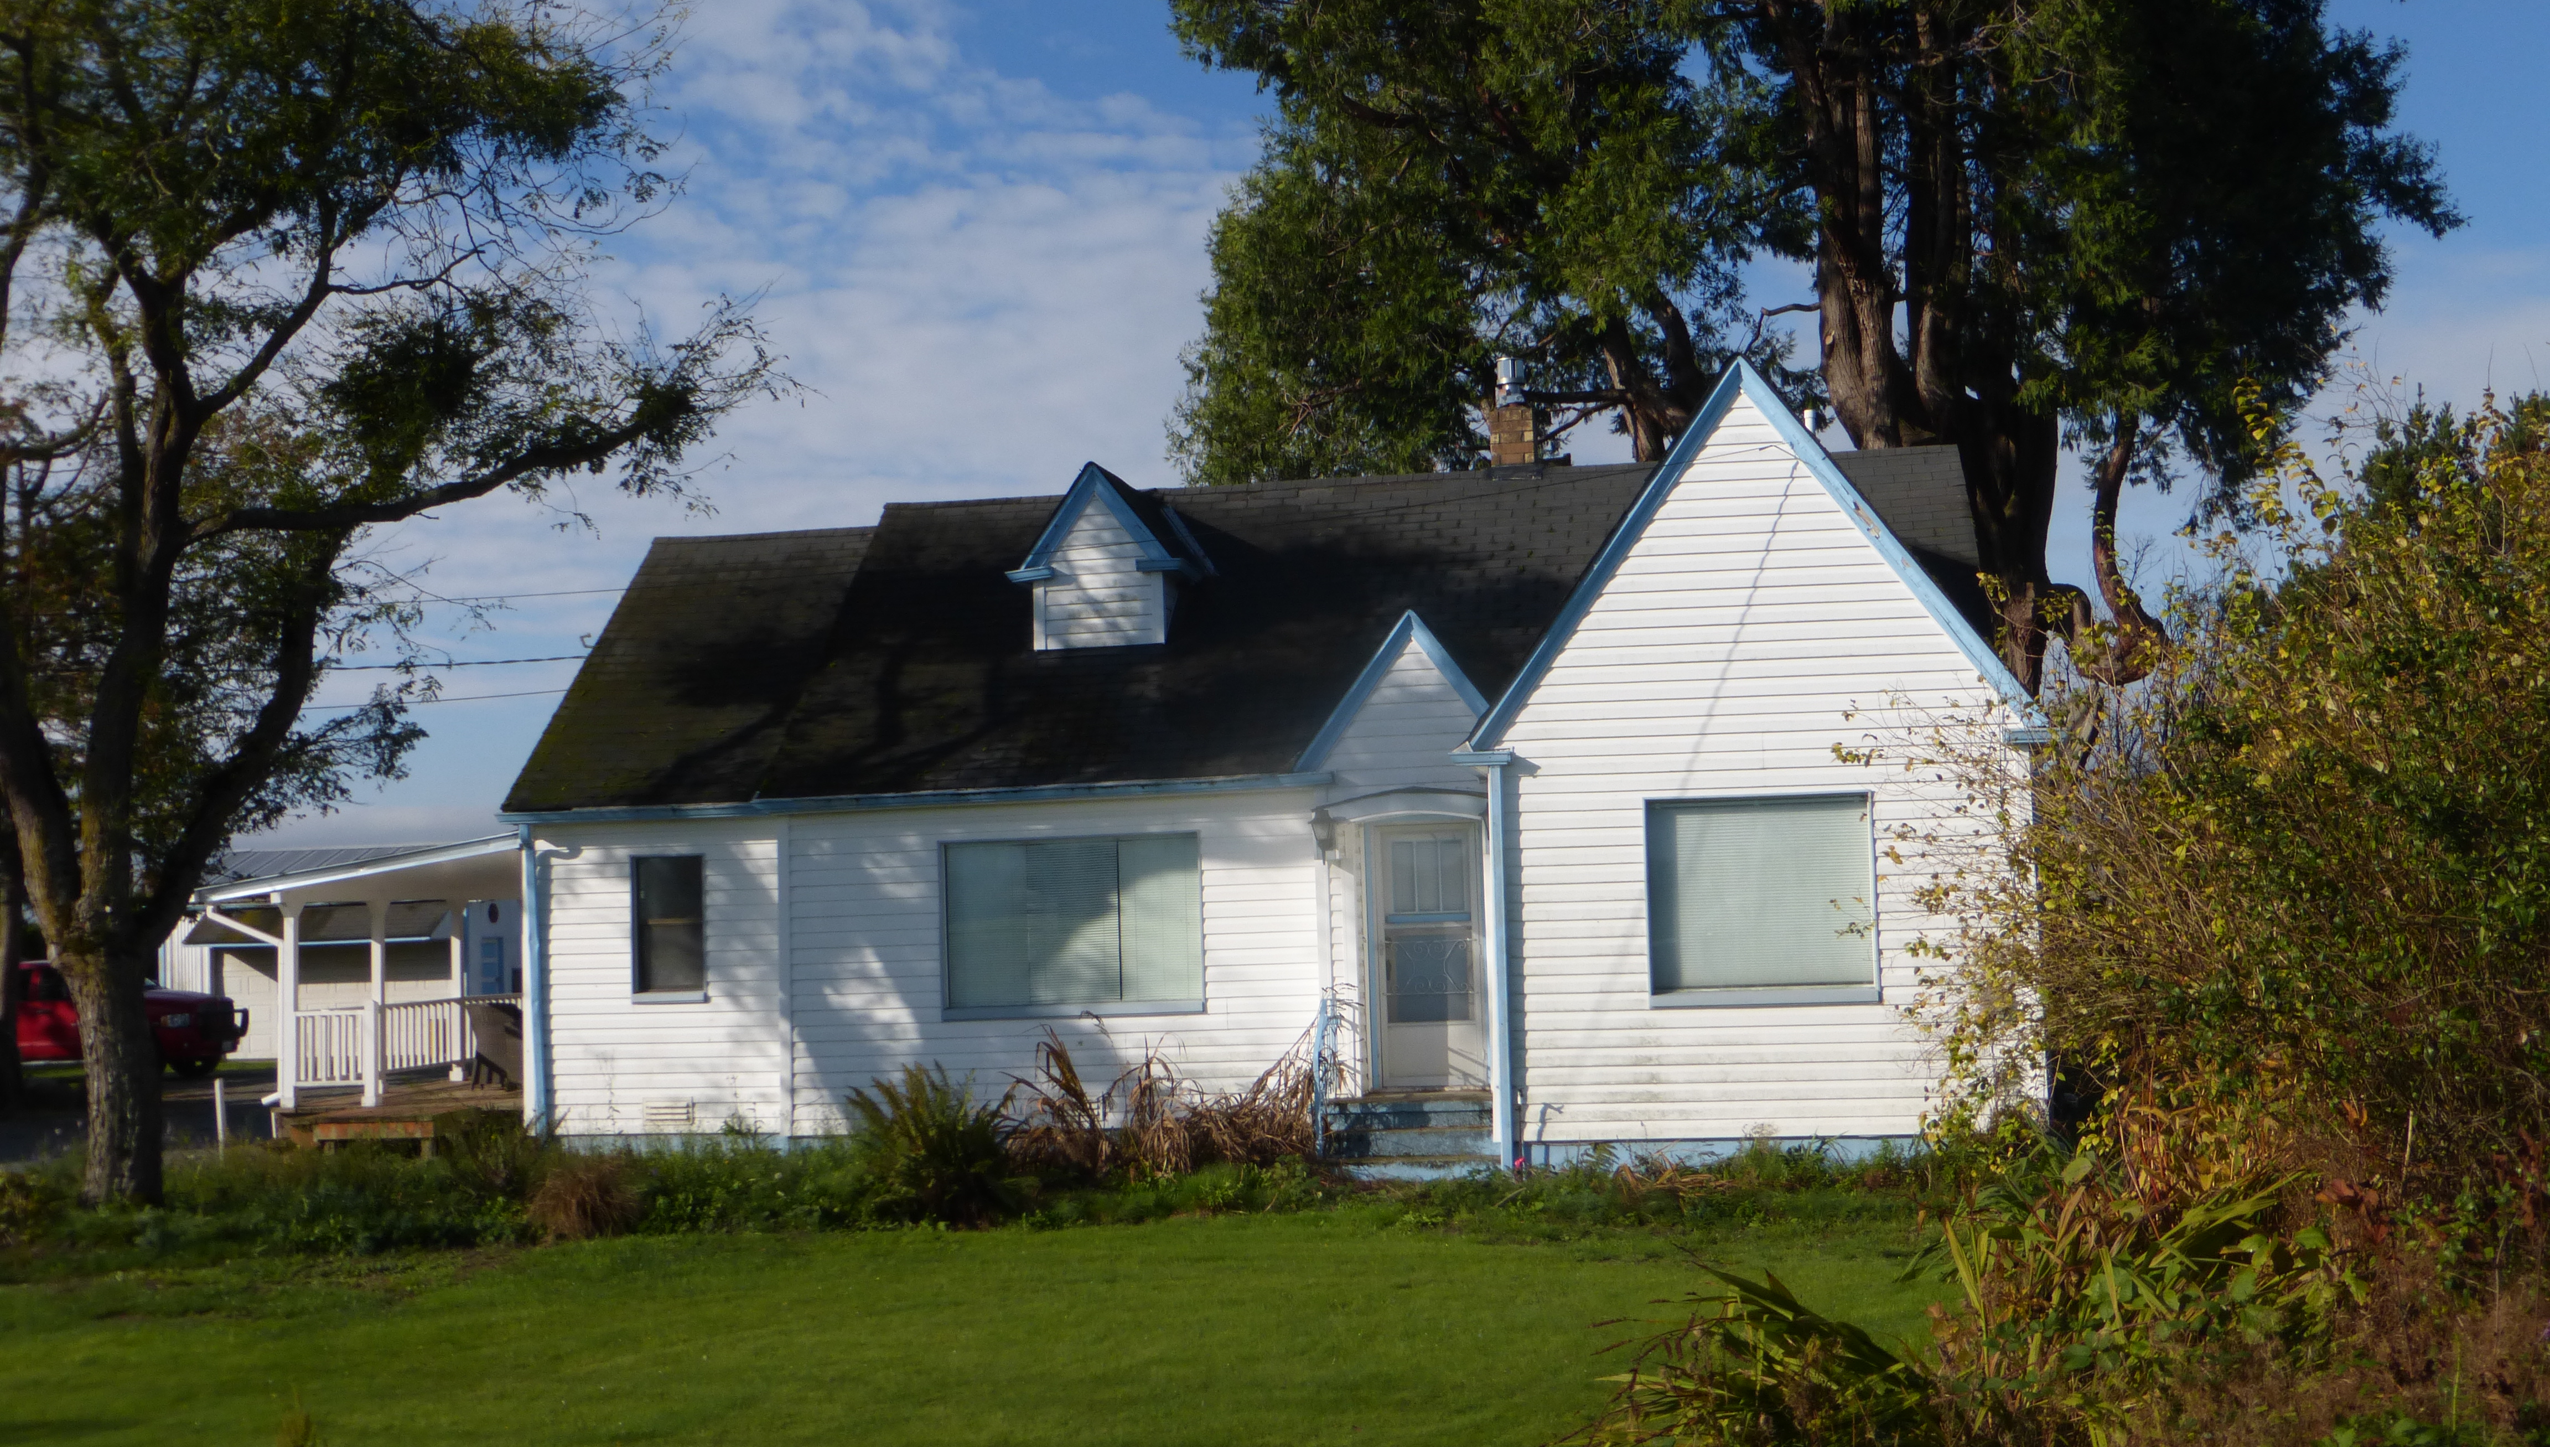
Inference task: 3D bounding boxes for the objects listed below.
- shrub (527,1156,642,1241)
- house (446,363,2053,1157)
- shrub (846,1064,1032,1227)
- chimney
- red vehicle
[{"bbox_3d":[-4.685,3.218,19.500,0.770,0.570,0.720,-2,-4,8],"label":"shrub"},{"bbox_3d":[-0.080,0.628,24.892,12.240,5.860,9.850,-2,-4,8],"label":"house"},{"bbox_3d":[-2.344,2.933,20.000,1.260,1.080,1.200,-2,-4,8],"label":"shrub"},{"bbox_3d":[2.160,-2.820,26.072,0.450,1.050,0.450,-2,-4,8],"label":"chimney"},{"bbox_3d":[-19.748,4.940,47.000,5.700,1.920,2.000,-3,-4,17],"label":"red vehicle"}]

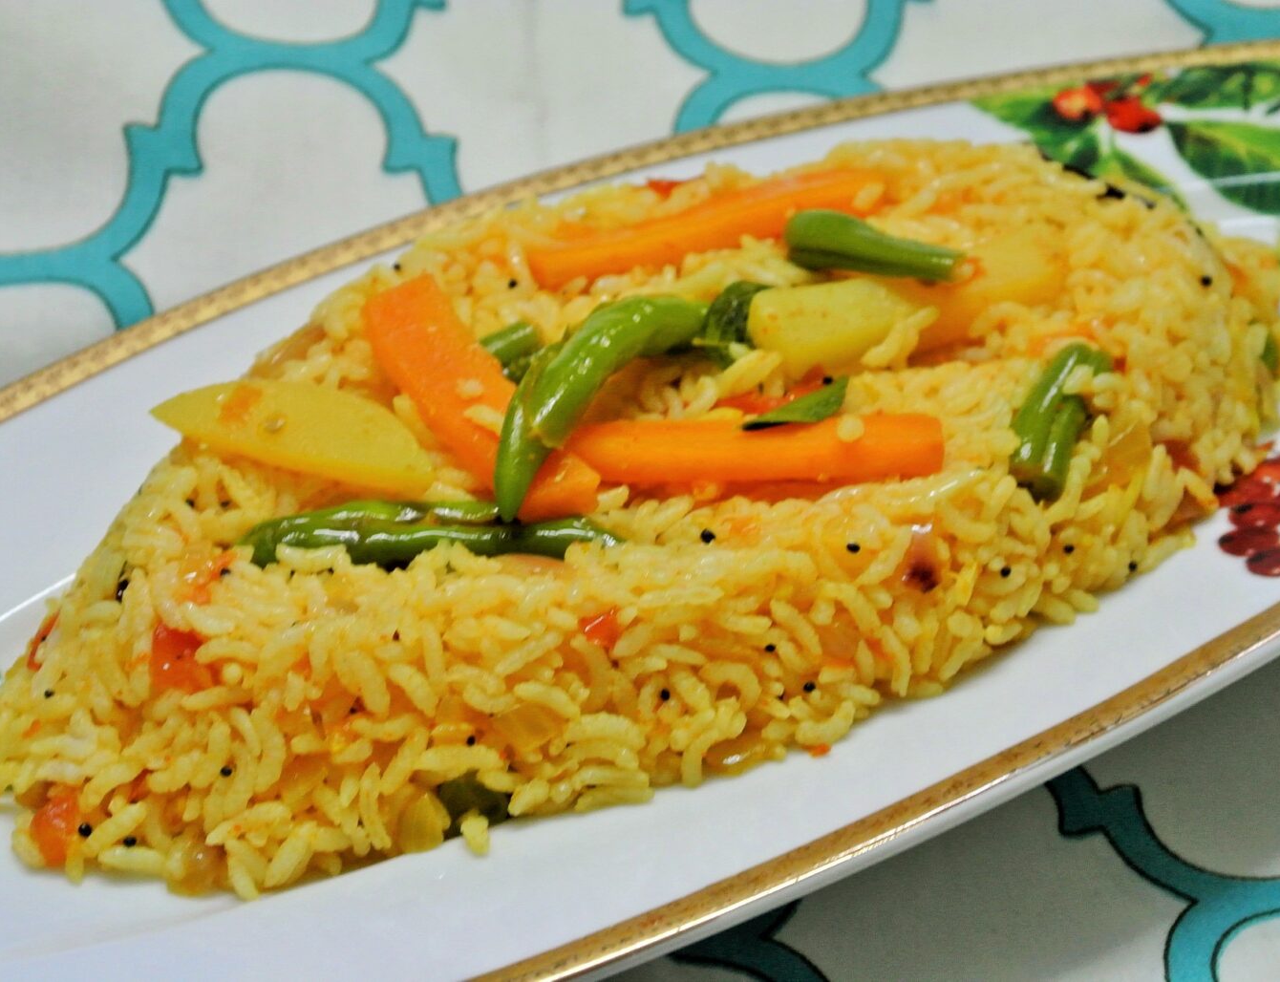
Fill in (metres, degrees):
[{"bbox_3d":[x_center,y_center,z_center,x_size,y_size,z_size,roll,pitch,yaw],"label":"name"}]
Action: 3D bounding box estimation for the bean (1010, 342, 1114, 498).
[{"bbox_3d":[0.070,-0.011,0.553,0.013,0.009,0.030,10,56,12],"label":"bean"}]

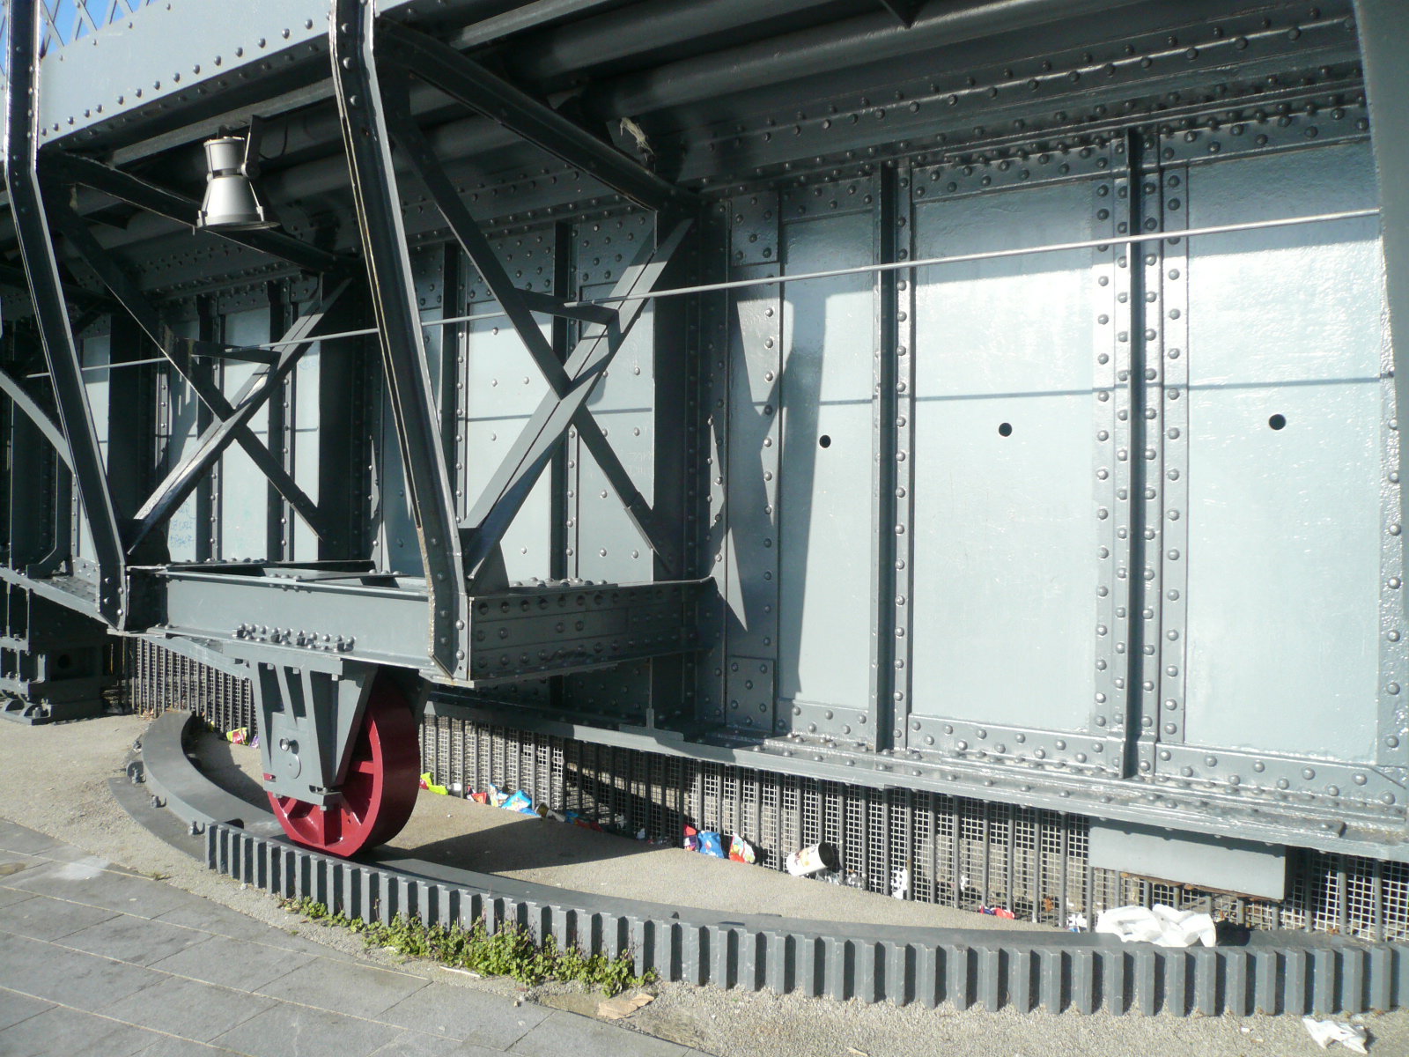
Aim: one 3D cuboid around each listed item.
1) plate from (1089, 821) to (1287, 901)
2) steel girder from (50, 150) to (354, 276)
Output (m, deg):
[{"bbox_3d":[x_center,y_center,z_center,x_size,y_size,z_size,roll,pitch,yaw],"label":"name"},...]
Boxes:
[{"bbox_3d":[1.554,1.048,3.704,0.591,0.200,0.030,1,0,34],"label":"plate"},{"bbox_3d":[-2.215,-1.382,5.150,0.107,0.110,1.481,1,-6,34],"label":"steel girder"}]

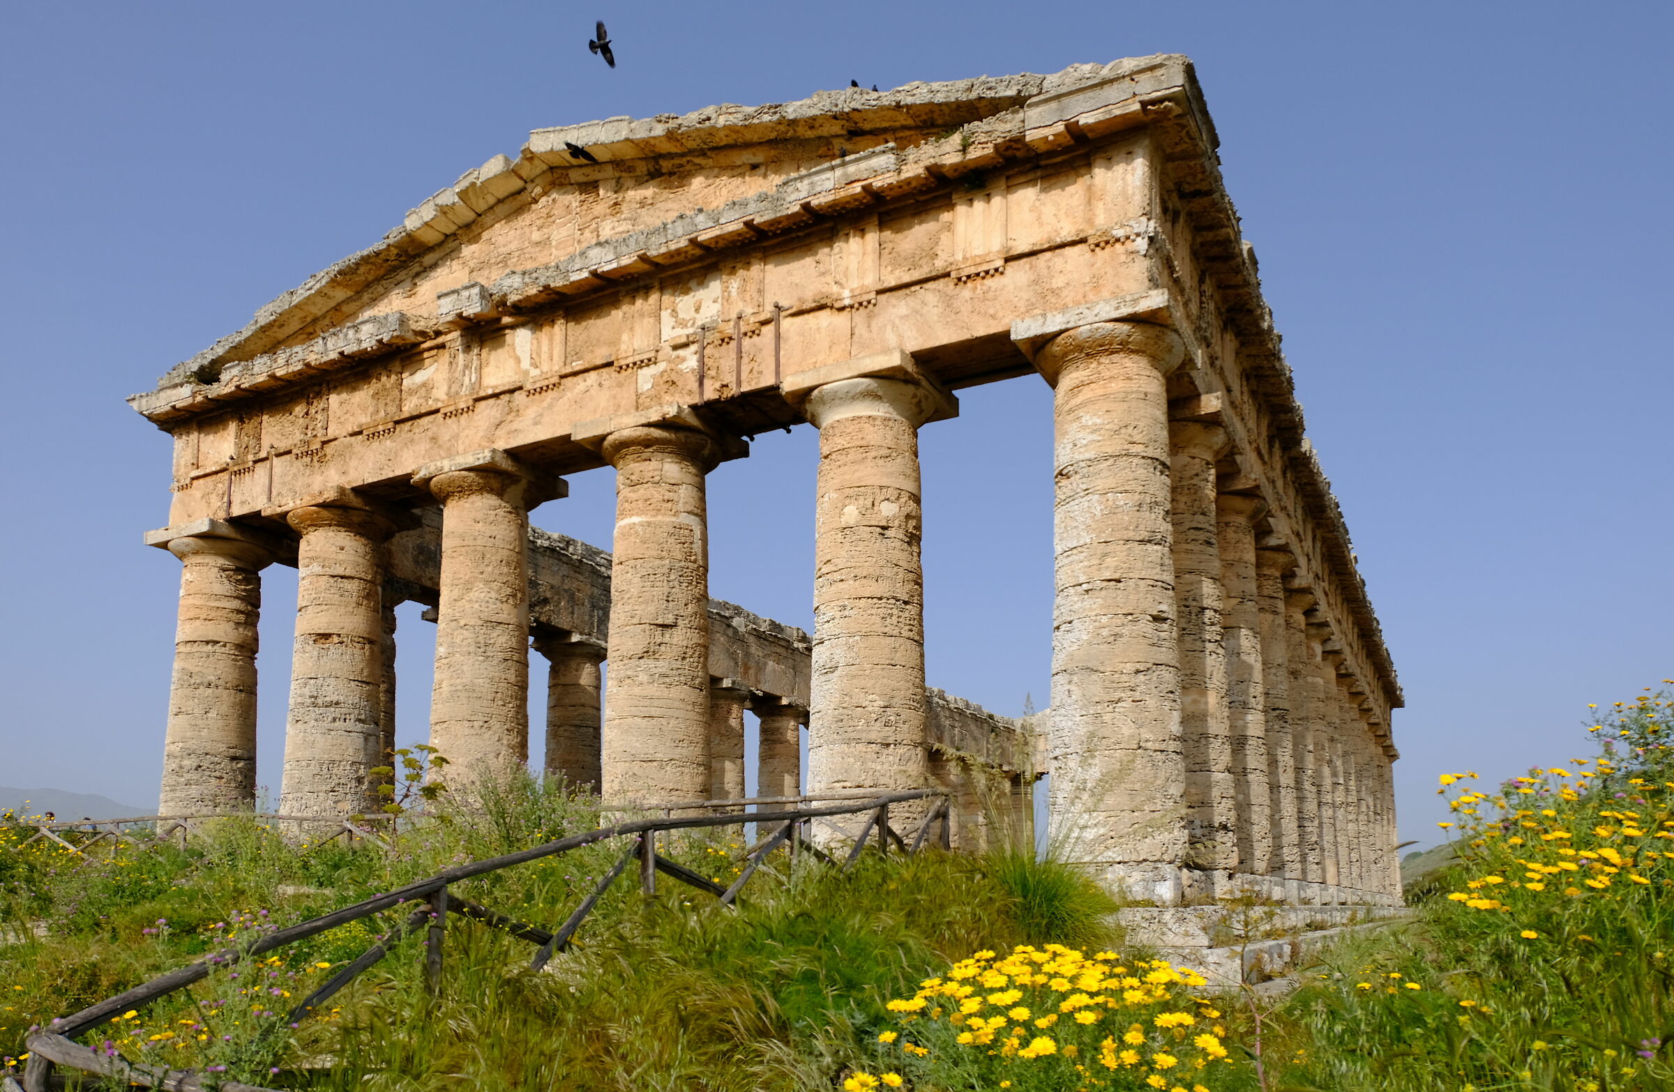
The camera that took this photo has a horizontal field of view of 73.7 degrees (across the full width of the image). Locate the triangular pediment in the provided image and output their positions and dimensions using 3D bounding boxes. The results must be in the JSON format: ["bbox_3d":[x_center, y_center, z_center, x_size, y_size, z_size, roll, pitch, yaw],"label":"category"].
[{"bbox_3d":[-5.881,-6.312,22.843,24.600,3.800,1.900,-7,-15,27],"label":"triangular pediment"}]

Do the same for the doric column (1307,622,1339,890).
[{"bbox_3d":[14.898,6.734,36.022,2.250,8.760,2.250,-5,-11,28],"label":"doric column"}]

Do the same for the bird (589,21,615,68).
[{"bbox_3d":[-3.769,-8.046,17.918,0.360,0.130,0.680,-15,-50,1],"label":"bird"}]

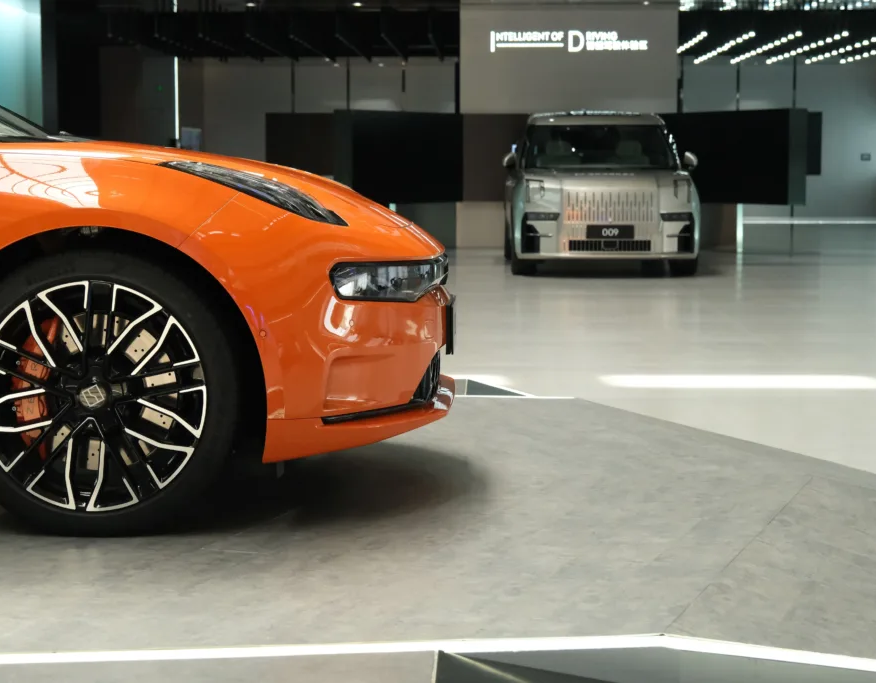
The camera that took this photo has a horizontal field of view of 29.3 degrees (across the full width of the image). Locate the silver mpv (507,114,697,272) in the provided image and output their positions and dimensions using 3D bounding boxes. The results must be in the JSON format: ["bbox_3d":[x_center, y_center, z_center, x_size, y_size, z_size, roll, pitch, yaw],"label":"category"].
[{"bbox_3d":[1.842,-1.812,19.772,2.120,1.840,5.200,0,6,1],"label":"silver mpv"}]

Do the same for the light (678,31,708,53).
[{"bbox_3d":[4.346,-5.251,30.281,0.110,0.100,7.100,0,6,1],"label":"light"}]

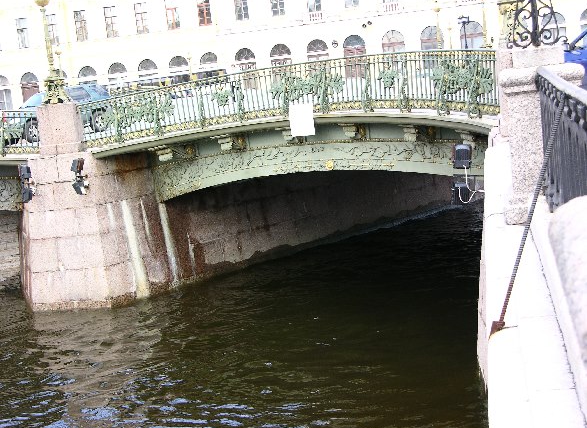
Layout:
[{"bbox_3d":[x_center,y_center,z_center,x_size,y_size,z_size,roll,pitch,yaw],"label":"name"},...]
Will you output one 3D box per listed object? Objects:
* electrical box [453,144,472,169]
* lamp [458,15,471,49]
[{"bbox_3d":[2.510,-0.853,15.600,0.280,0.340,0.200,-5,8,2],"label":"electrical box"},{"bbox_3d":[12.160,-12.120,74.000,0.750,3.900,0.650,-4,8,9],"label":"lamp"}]

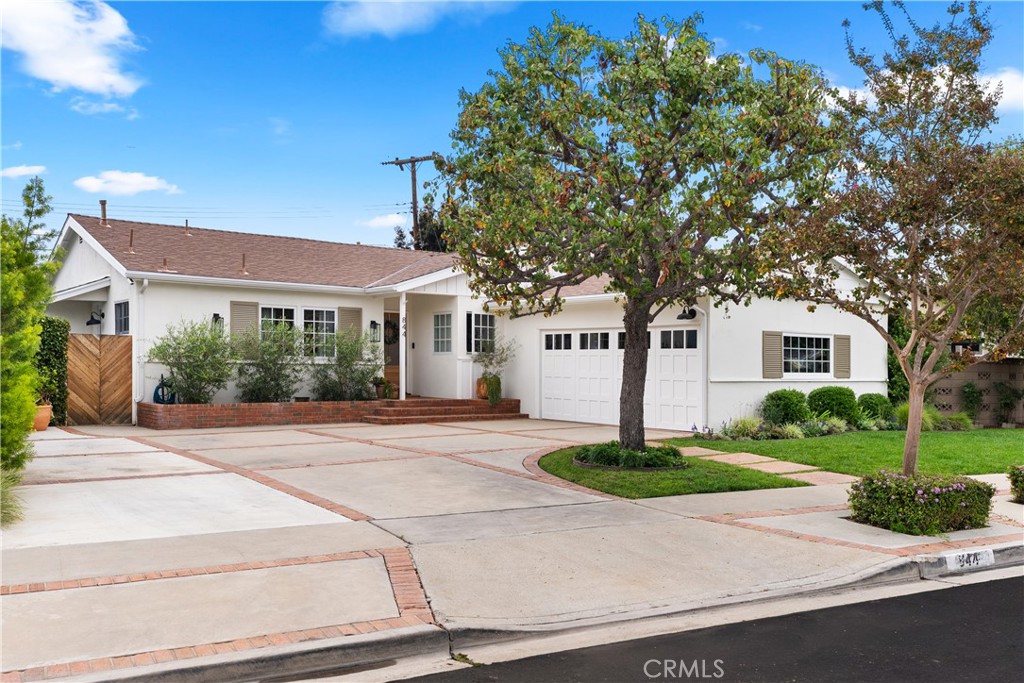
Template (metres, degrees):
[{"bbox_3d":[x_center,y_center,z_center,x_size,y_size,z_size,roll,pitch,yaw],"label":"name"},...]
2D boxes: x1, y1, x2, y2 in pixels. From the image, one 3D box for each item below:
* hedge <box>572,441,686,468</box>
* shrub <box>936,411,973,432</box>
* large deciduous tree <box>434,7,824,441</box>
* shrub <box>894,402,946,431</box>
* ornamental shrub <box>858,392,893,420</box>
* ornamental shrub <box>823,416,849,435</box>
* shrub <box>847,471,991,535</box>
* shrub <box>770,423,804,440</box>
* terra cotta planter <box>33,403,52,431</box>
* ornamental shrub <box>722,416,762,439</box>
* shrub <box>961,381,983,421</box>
[{"bbox_3d":[1.652,1.594,11.900,1.500,0.270,1.450,0,-1,0],"label":"hedge"},{"bbox_3d":[10.474,1.887,20.200,0.780,0.470,0.700,1,-1,-37],"label":"shrub"},{"bbox_3d":[1.723,-1.476,12.000,5.400,6.200,5.300,1,-1,-37],"label":"large deciduous tree"},{"bbox_3d":[9.526,1.749,19.900,1.080,0.640,0.950,1,-1,-37],"label":"shrub"},{"bbox_3d":[8.241,1.534,19.400,0.780,0.740,0.760,1,-1,-37],"label":"ornamental shrub"},{"bbox_3d":[6.710,1.742,17.700,0.500,0.360,0.480,1,-1,-37],"label":"ornamental shrub"},{"bbox_3d":[3.877,1.528,8.100,1.000,0.420,0.880,1,-1,-26],"label":"shrub"},{"bbox_3d":[5.211,1.703,16.200,0.640,0.320,0.600,1,-1,-37],"label":"shrub"},{"bbox_3d":[-8.435,1.380,15.300,0.380,0.460,0.380,1,-1,-37],"label":"terra cotta planter"},{"bbox_3d":[4.430,1.657,16.400,0.720,0.410,0.650,1,-1,-37],"label":"ornamental shrub"},{"bbox_3d":[11.415,1.540,21.200,0.520,1.030,0.480,1,-1,-37],"label":"shrub"}]

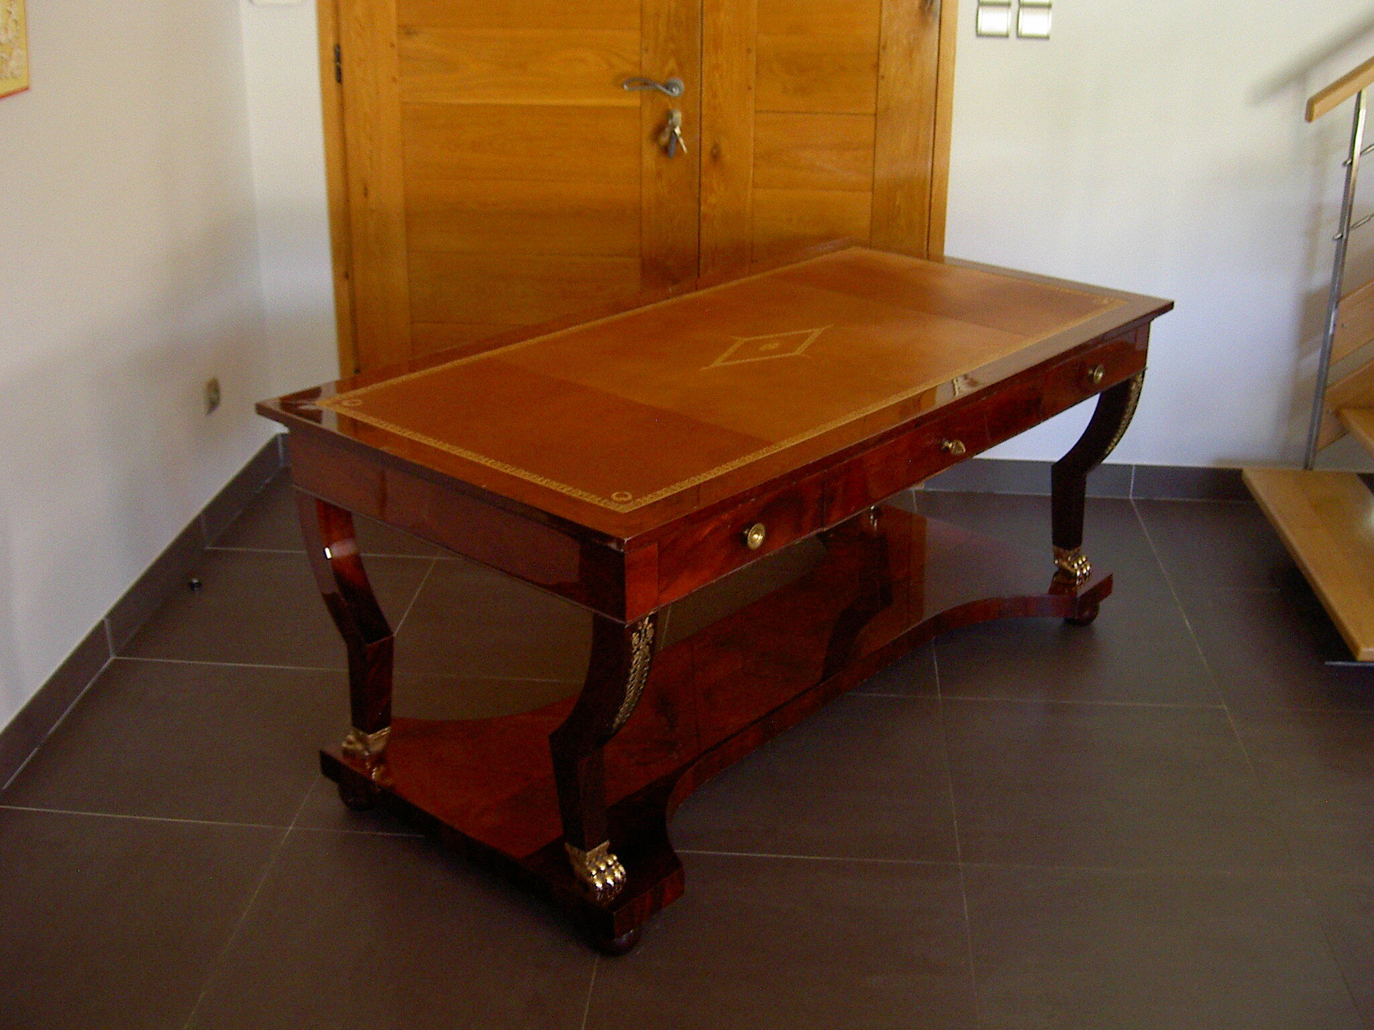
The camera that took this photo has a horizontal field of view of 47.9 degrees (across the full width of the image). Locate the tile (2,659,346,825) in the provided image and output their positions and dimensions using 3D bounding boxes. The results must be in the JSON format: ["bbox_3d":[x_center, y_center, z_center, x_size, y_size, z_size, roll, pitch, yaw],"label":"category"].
[{"bbox_3d":[-0.990,0.448,3.082,0.600,0.010,0.600,2,23,4],"label":"tile"}]

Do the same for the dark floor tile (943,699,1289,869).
[{"bbox_3d":[0.803,0.514,2.942,0.600,0.010,0.600,2,23,4],"label":"dark floor tile"}]

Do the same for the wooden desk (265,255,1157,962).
[{"bbox_3d":[0.156,0.034,3.065,0.843,0.773,1.700,19,29,37],"label":"wooden desk"}]

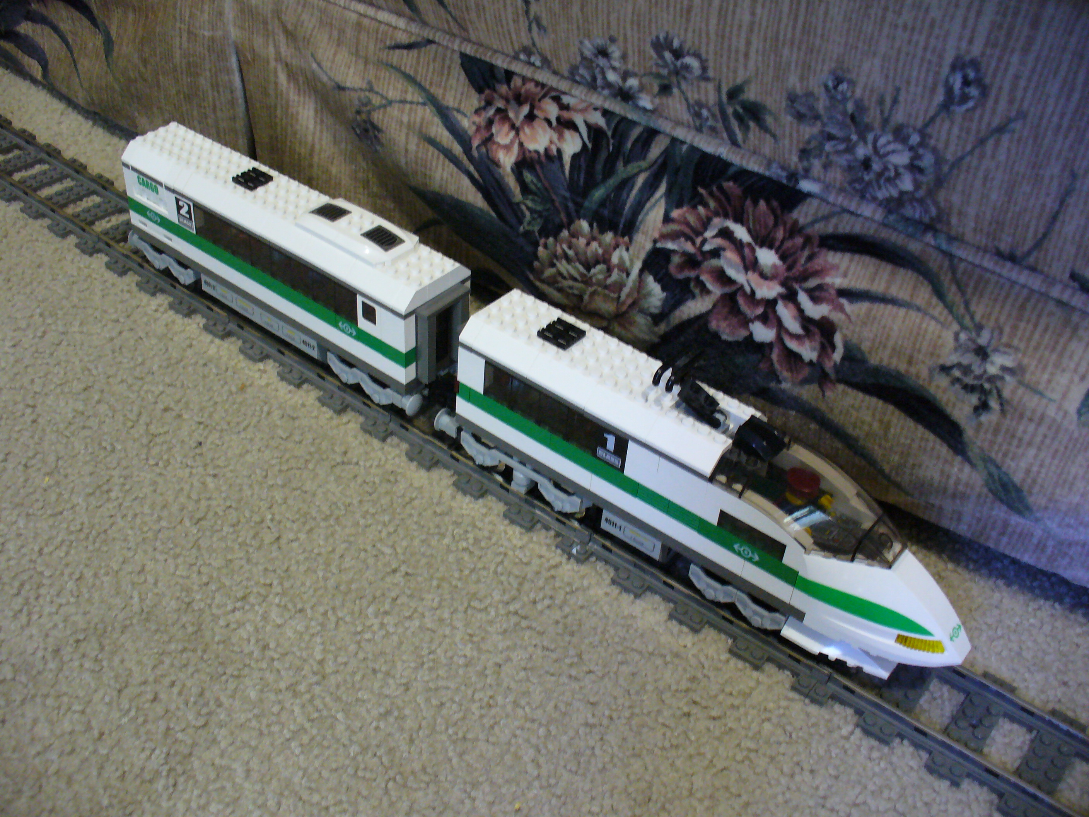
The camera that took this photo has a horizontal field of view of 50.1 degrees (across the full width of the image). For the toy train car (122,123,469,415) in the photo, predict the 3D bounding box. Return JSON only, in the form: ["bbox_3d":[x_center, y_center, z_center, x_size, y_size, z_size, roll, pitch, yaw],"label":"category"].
[{"bbox_3d":[-0.142,-0.084,0.637,0.245,0.088,0.049,29,46,27],"label":"toy train car"}]

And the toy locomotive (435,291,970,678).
[{"bbox_3d":[0.066,0.025,0.509,0.273,0.101,0.050,29,46,26],"label":"toy locomotive"}]

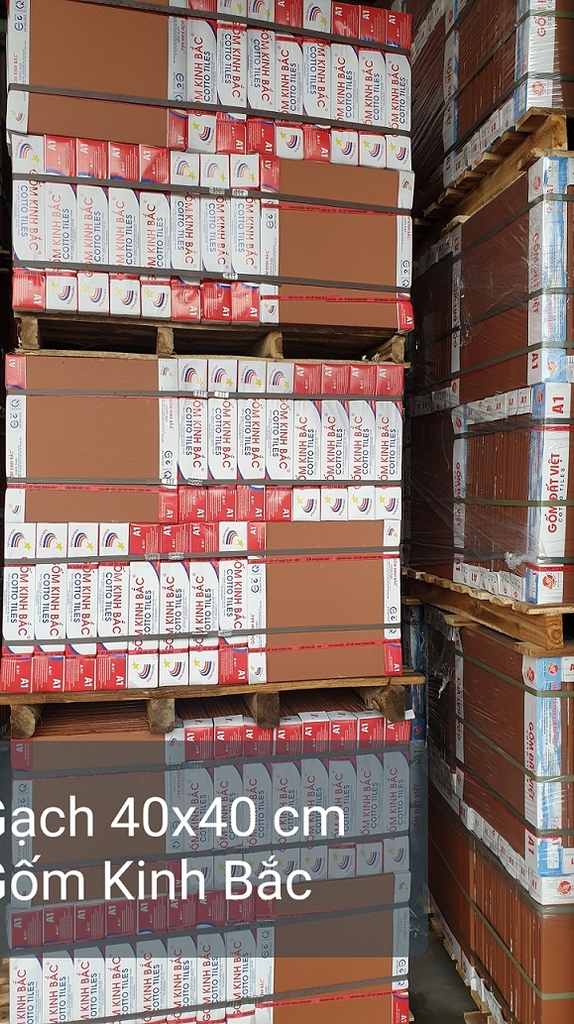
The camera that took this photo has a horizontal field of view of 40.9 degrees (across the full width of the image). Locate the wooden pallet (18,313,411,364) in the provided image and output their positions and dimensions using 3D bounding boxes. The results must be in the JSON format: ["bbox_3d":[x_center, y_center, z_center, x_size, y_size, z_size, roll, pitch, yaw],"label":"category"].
[{"bbox_3d":[-0.256,-0.425,2.389,0.981,0.097,0.950,0,0,-11],"label":"wooden pallet"}]

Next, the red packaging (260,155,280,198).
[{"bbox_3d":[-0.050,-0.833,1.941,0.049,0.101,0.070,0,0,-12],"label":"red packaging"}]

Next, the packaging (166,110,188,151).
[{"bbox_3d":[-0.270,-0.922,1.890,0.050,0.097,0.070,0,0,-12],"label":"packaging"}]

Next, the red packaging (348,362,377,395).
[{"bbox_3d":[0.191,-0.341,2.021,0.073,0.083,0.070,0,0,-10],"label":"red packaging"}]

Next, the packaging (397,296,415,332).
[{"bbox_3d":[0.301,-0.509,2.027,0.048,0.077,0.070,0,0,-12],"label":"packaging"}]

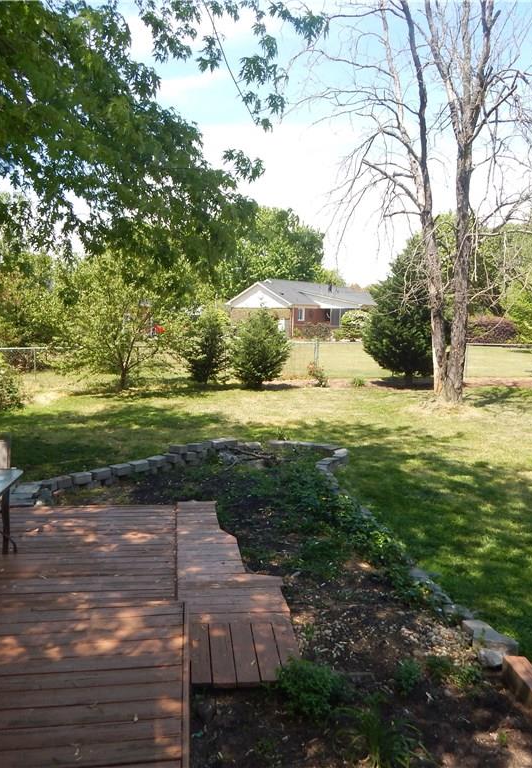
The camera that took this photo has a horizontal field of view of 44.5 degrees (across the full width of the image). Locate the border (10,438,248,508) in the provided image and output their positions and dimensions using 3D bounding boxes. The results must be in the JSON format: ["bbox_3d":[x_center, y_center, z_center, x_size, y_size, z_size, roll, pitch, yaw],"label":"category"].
[{"bbox_3d":[-1.570,1.067,8.407,3.500,0.290,0.360,-6,9,-42],"label":"border"}]

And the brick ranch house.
[{"bbox_3d":[4.098,-7.314,63.545,7.200,4.950,19.000,4,8,32],"label":"brick ranch house"}]

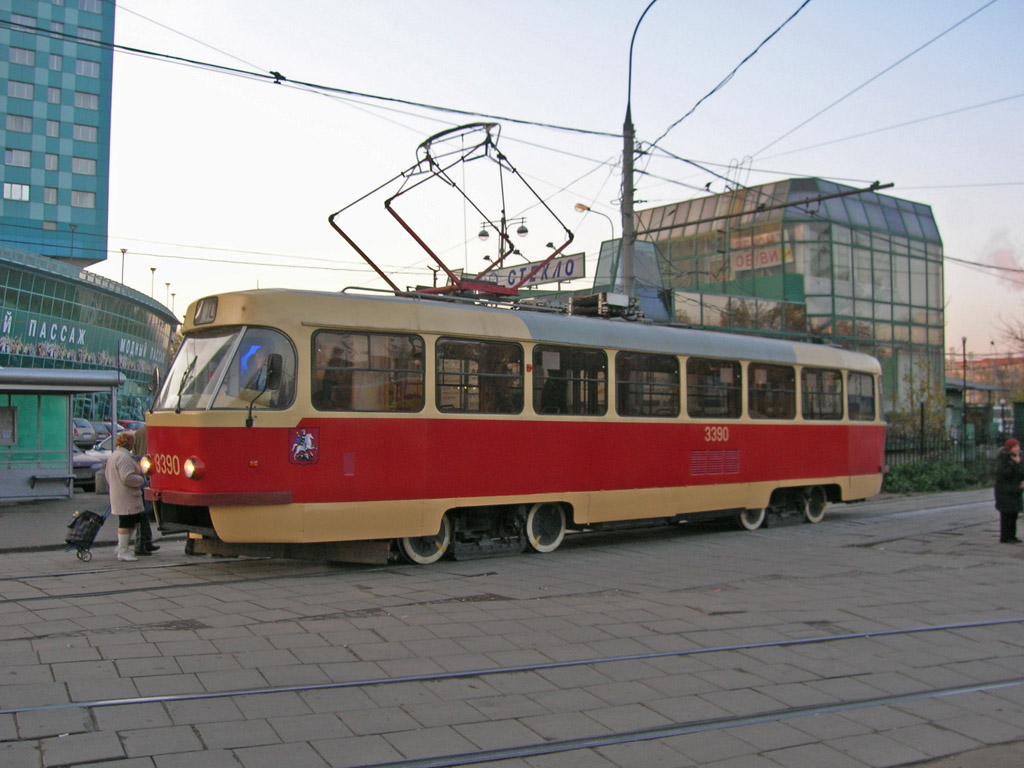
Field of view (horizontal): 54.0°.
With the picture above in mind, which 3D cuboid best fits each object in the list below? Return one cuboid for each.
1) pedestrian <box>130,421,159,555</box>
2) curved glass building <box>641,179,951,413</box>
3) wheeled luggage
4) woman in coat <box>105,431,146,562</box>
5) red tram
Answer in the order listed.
[{"bbox_3d":[-4.337,1.179,12.096,0.480,1.720,0.500,2,-3,-25],"label":"pedestrian"},{"bbox_3d":[9.810,-1.553,35.756,7.850,9.500,7.360,3,-3,-42],"label":"curved glass building"},{"bbox_3d":[-4.798,1.575,11.445,0.350,0.830,0.360,30,-12,-16],"label":"wheeled luggage"},{"bbox_3d":[-4.418,1.280,11.579,0.480,1.470,0.520,2,-3,-23],"label":"woman in coat"},{"bbox_3d":[1.532,0.647,14.649,14.100,3.080,2.500,3,-3,-43],"label":"red tram"}]

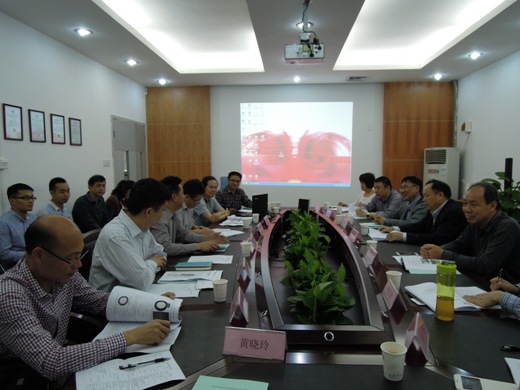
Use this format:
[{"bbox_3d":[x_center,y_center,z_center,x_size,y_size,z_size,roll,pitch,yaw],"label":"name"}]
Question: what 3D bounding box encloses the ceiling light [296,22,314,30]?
[{"bbox_3d":[0.462,-1.726,3.665,0.180,0.050,0.180,0,5,4],"label":"ceiling light"}]

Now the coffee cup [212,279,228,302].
[{"bbox_3d":[-0.184,0.455,1.703,0.075,0.088,0.075,0,5,0],"label":"coffee cup"}]

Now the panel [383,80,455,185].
[{"bbox_3d":[2.862,-0.614,6.577,1.227,2.804,0.040,0,5,5],"label":"panel"}]

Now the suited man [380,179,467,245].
[{"bbox_3d":[1.355,0.499,2.939,0.760,1.250,0.520,-1,5,-5],"label":"suited man"}]

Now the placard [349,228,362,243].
[{"bbox_3d":[0.782,0.331,2.944,0.070,0.080,0.200,0,5,2],"label":"placard"}]

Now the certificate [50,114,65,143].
[{"bbox_3d":[-2.358,-0.762,4.239,0.020,0.338,0.255,0,5,5],"label":"certificate"}]

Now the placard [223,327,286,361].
[{"bbox_3d":[-0.016,0.490,1.206,0.202,0.080,0.070,1,5,10],"label":"placard"}]

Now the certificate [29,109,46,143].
[{"bbox_3d":[-2.289,-0.703,3.731,0.020,0.323,0.242,0,5,4],"label":"certificate"}]

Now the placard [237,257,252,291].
[{"bbox_3d":[-0.089,0.426,2.102,0.077,0.078,0.210,0,5,-2],"label":"placard"}]

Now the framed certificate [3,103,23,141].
[{"bbox_3d":[-2.413,-0.705,3.546,0.020,0.338,0.250,0,5,5],"label":"framed certificate"}]

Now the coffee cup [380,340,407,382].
[{"bbox_3d":[0.398,0.497,1.073,0.074,0.085,0.074,0,5,5],"label":"coffee cup"}]

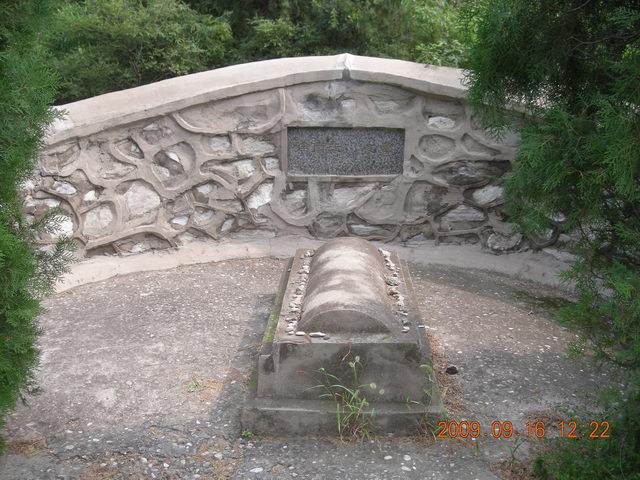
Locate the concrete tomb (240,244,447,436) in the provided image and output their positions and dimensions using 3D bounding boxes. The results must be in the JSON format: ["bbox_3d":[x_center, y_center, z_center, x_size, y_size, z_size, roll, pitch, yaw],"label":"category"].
[{"bbox_3d":[0.149,0.435,3.718,0.907,0.540,1.645,1,15,2],"label":"concrete tomb"}]

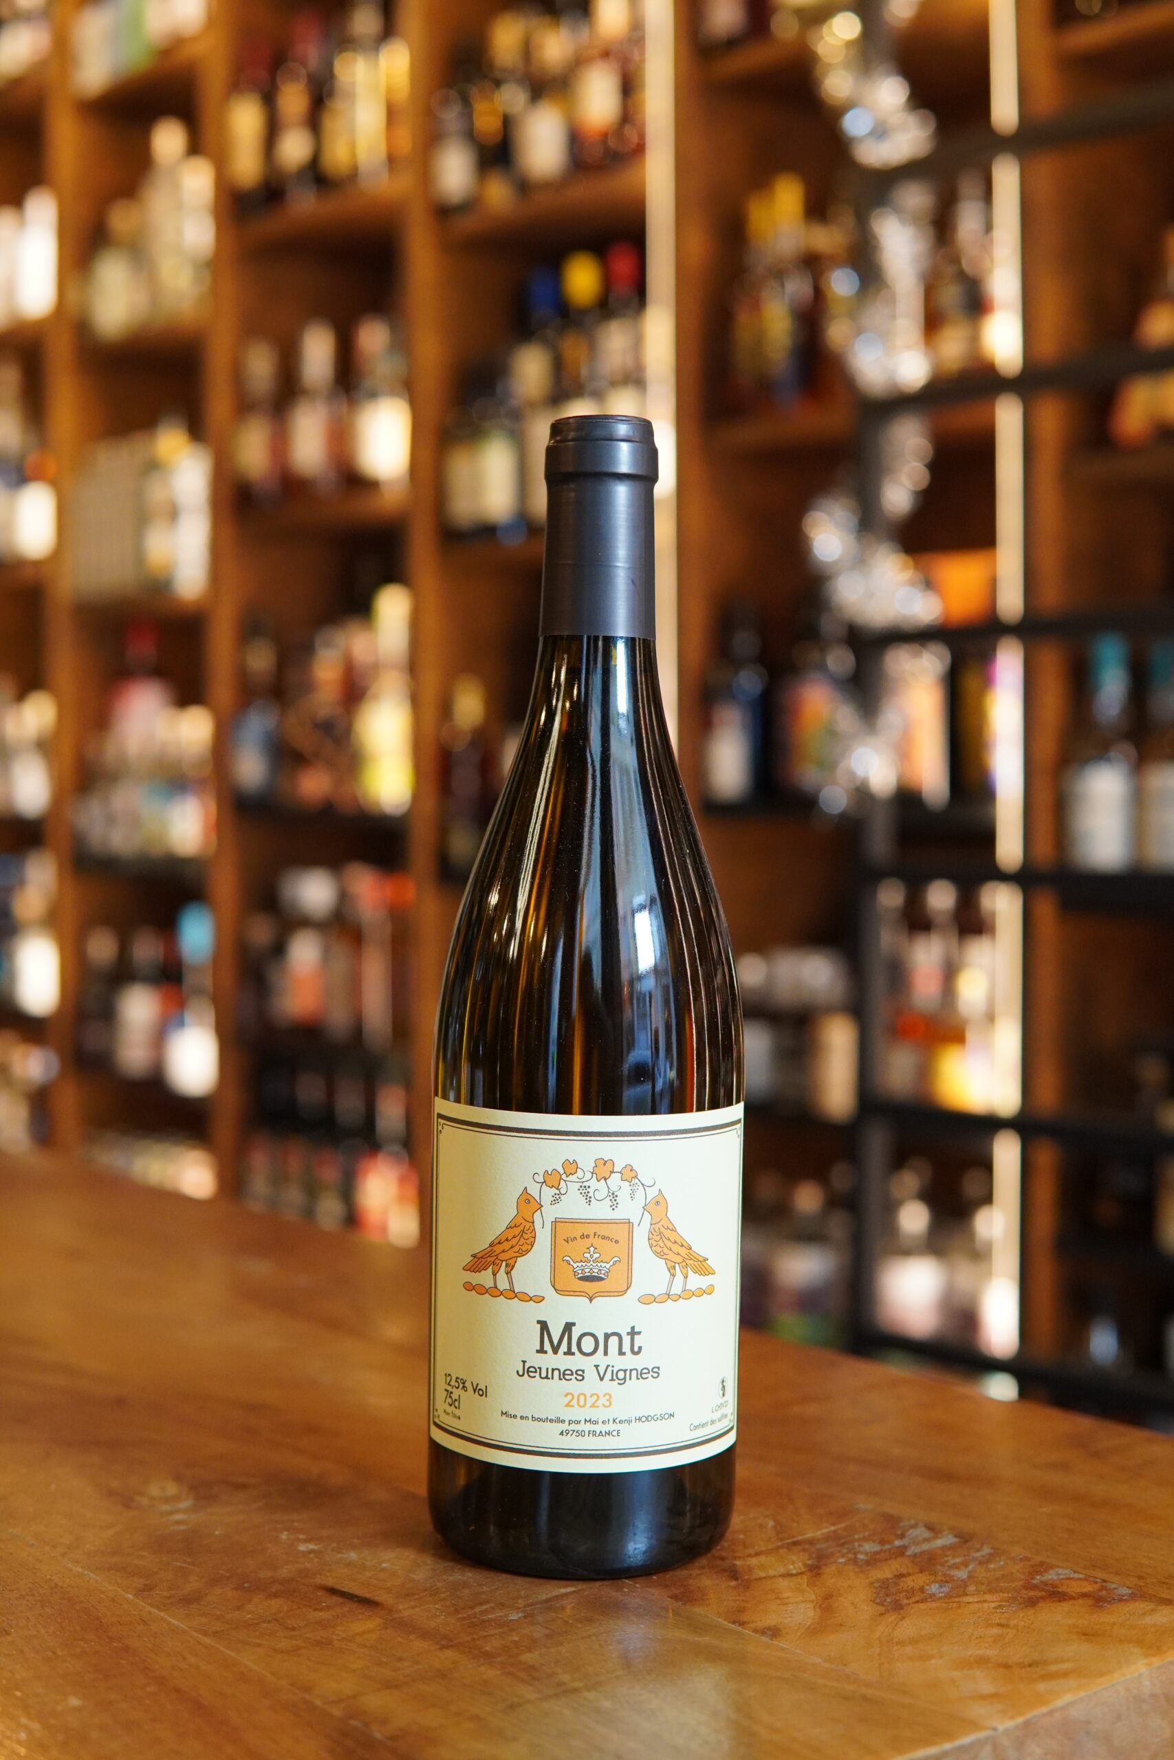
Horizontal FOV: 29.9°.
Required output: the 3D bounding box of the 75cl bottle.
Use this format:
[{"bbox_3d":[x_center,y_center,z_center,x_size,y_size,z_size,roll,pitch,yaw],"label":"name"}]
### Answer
[{"bbox_3d":[0.002,0.028,0.590,0.083,0.298,0.083,1,3,0],"label":"75cl bottle"}]

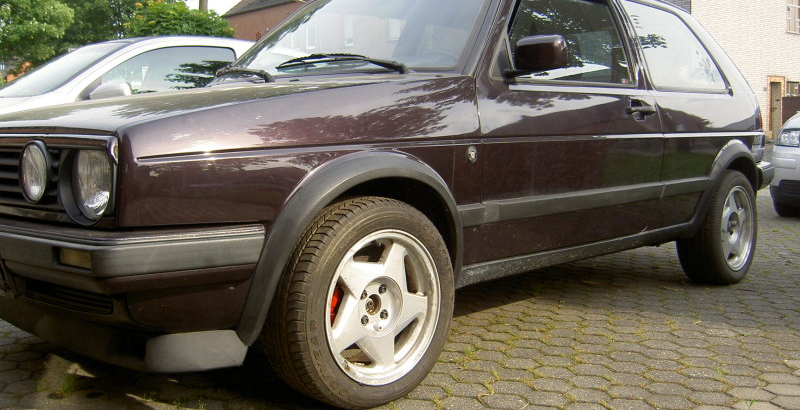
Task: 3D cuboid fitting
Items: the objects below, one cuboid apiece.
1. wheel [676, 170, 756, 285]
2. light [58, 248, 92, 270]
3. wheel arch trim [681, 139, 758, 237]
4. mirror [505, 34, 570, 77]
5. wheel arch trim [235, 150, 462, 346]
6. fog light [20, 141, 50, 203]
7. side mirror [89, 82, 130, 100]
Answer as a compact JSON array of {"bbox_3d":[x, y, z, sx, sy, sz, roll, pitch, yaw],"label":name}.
[{"bbox_3d":[1.600,0.105,3.938,0.197,0.560,0.565,5,7,43],"label":"wheel"},{"bbox_3d":[-0.670,0.113,1.658,0.155,0.050,0.045,4,7,39],"label":"light"},{"bbox_3d":[1.569,-0.103,3.804,0.080,0.430,0.900,5,7,43],"label":"wheel arch trim"},{"bbox_3d":[0.430,-0.454,2.406,0.190,0.130,0.100,5,7,43],"label":"mirror"},{"bbox_3d":[-0.105,0.072,2.030,0.080,0.440,0.770,5,7,43],"label":"wheel arch trim"},{"bbox_3d":[-0.860,-0.081,1.904,0.155,0.155,0.070,5,7,43],"label":"fog light"},{"bbox_3d":[-1.698,-0.655,4.593,0.210,0.140,0.130,5,7,43],"label":"side mirror"}]

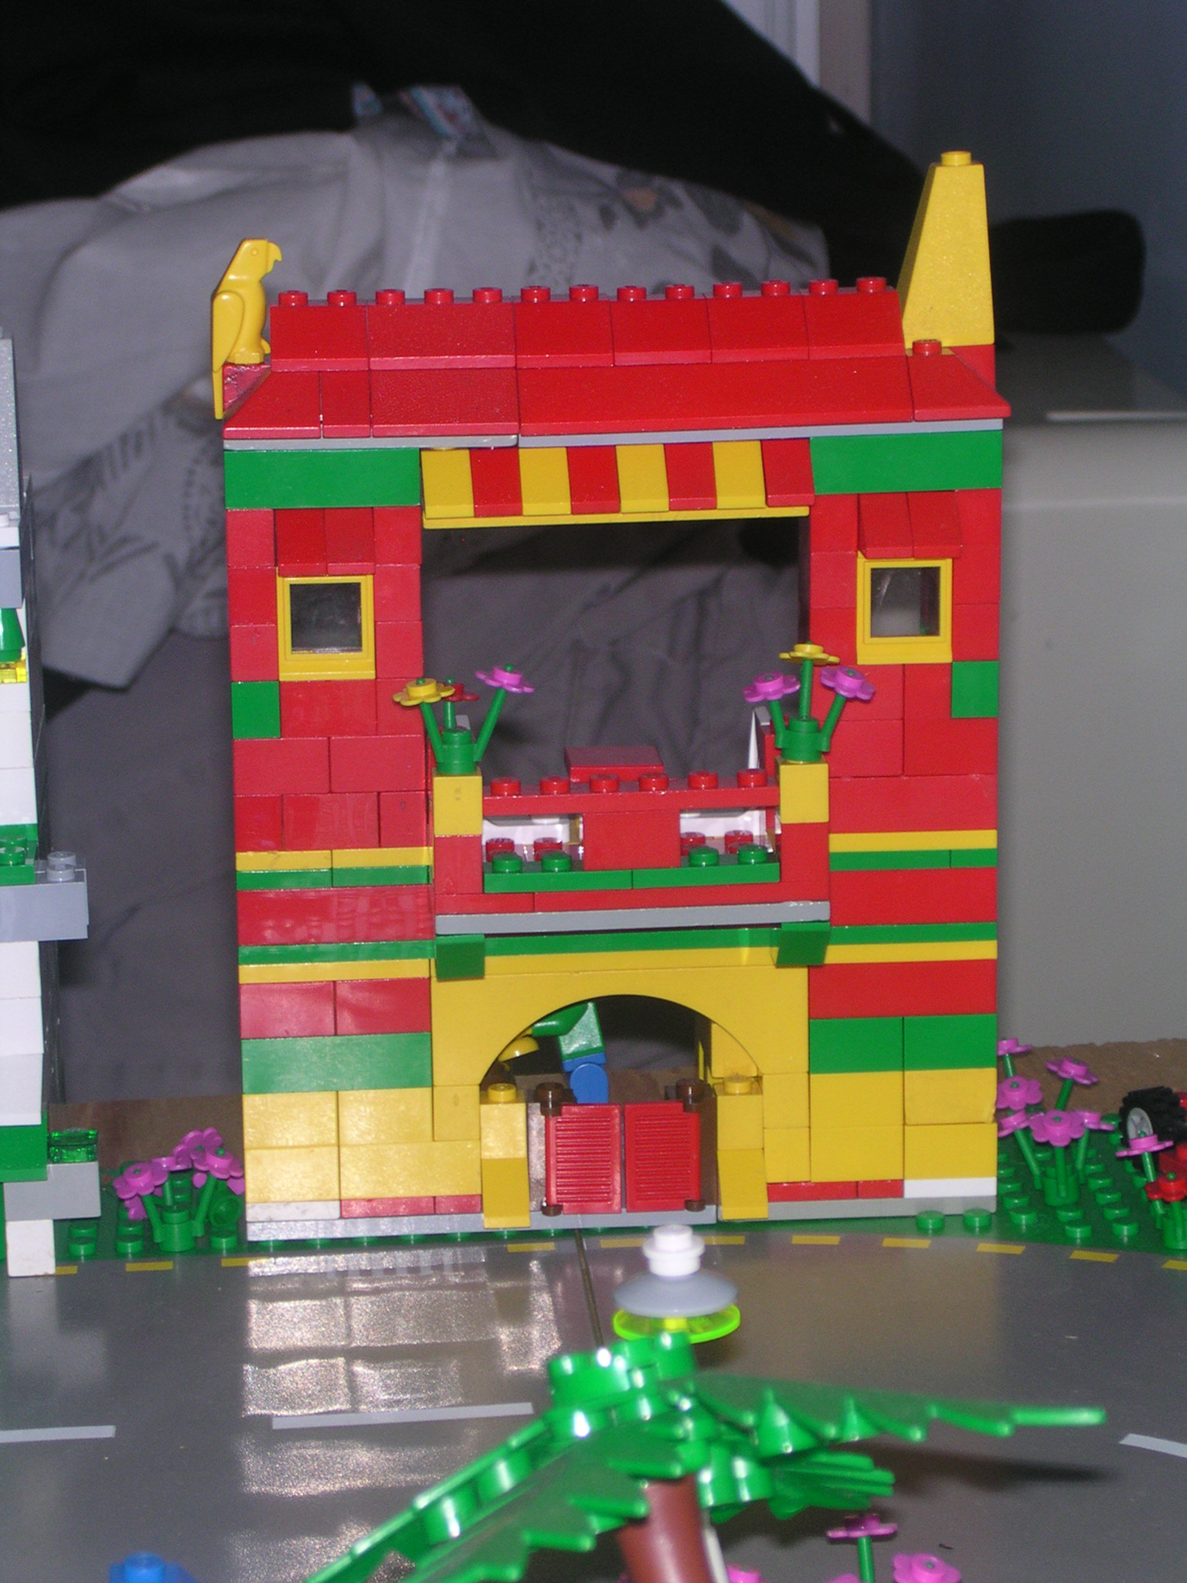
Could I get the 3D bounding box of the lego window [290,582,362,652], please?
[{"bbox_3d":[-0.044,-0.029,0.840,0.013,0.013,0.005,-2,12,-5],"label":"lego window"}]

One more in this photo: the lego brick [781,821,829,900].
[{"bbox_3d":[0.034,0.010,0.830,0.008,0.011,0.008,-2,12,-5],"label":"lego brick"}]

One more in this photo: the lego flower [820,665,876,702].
[{"bbox_3d":[0.042,-0.018,0.822,0.009,0.003,0.009,18,21,-9],"label":"lego flower"}]

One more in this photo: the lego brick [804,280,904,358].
[{"bbox_3d":[0.042,-0.078,0.844,0.016,0.011,0.016,-2,12,-5],"label":"lego brick"}]

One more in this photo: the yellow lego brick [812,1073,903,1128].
[{"bbox_3d":[0.044,0.051,0.866,0.016,0.010,0.009,-2,13,-5],"label":"yellow lego brick"}]

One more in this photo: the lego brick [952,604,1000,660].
[{"bbox_3d":[0.063,-0.028,0.852,0.008,0.010,0.011,-2,12,-4],"label":"lego brick"}]

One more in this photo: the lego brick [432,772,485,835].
[{"bbox_3d":[-0.022,0.001,0.825,0.008,0.010,0.008,-2,12,-5],"label":"lego brick"}]

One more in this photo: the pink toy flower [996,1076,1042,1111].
[{"bbox_3d":[0.074,0.053,0.891,0.010,0.003,0.010,-2,38,-5],"label":"pink toy flower"}]

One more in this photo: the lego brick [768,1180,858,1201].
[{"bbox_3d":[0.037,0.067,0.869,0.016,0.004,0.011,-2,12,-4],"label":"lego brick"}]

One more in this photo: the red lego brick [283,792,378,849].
[{"bbox_3d":[-0.044,0.004,0.848,0.016,0.010,0.009,-2,12,-5],"label":"red lego brick"}]

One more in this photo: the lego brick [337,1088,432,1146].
[{"bbox_3d":[-0.035,0.054,0.859,0.016,0.010,0.009,-2,12,-5],"label":"lego brick"}]

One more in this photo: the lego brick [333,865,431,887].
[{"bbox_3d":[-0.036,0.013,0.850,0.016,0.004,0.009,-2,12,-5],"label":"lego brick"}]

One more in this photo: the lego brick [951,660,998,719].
[{"bbox_3d":[0.063,-0.018,0.852,0.008,0.010,0.009,-2,13,-5],"label":"lego brick"}]

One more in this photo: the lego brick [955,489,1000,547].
[{"bbox_3d":[0.063,-0.046,0.845,0.008,0.010,0.009,-2,12,-5],"label":"lego brick"}]

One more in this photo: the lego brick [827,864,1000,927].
[{"bbox_3d":[0.052,0.017,0.858,0.032,0.010,0.008,-2,12,-5],"label":"lego brick"}]

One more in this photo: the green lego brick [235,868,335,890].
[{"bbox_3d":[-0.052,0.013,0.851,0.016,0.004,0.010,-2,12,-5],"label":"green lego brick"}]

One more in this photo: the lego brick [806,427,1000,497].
[{"bbox_3d":[0.051,-0.055,0.842,0.032,0.010,0.009,-2,13,-5],"label":"lego brick"}]

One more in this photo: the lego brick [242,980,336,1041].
[{"bbox_3d":[-0.051,0.035,0.854,0.016,0.010,0.009,-2,12,-5],"label":"lego brick"}]

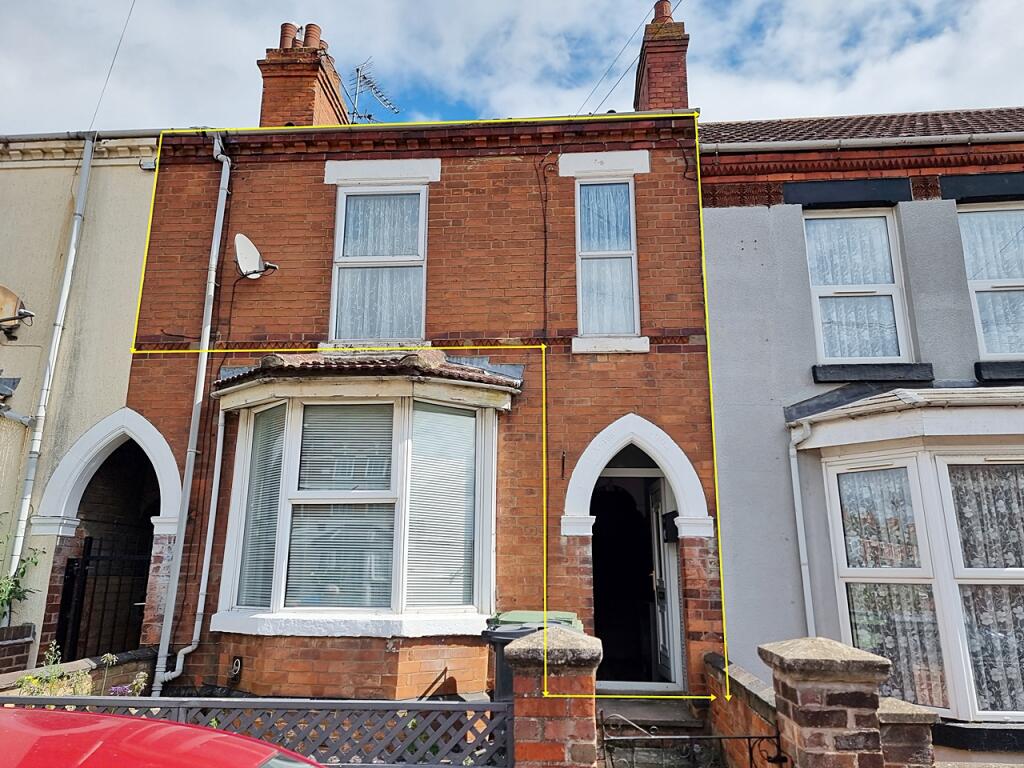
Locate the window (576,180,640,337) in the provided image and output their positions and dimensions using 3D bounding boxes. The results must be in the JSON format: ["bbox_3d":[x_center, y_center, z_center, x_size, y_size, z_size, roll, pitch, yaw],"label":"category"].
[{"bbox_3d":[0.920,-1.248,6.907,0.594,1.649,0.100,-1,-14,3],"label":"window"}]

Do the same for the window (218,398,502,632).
[{"bbox_3d":[-1.381,1.107,6.041,2.511,1.905,0.677,-1,-14,3],"label":"window"}]

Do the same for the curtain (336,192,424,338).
[{"bbox_3d":[-1.325,-1.212,7.151,0.877,1.613,0.060,-1,-14,3],"label":"curtain"}]

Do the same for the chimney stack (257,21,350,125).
[{"bbox_3d":[-3.373,-4.580,11.771,1.008,2.333,1.830,-1,-14,3],"label":"chimney stack"}]

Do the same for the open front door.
[{"bbox_3d":[1.402,1.789,6.636,0.060,1.773,0.680,-1,-14,3],"label":"open front door"}]

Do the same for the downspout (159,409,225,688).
[{"bbox_3d":[-2.842,1.421,6.313,0.356,2.459,0.100,-1,-14,3],"label":"downspout"}]

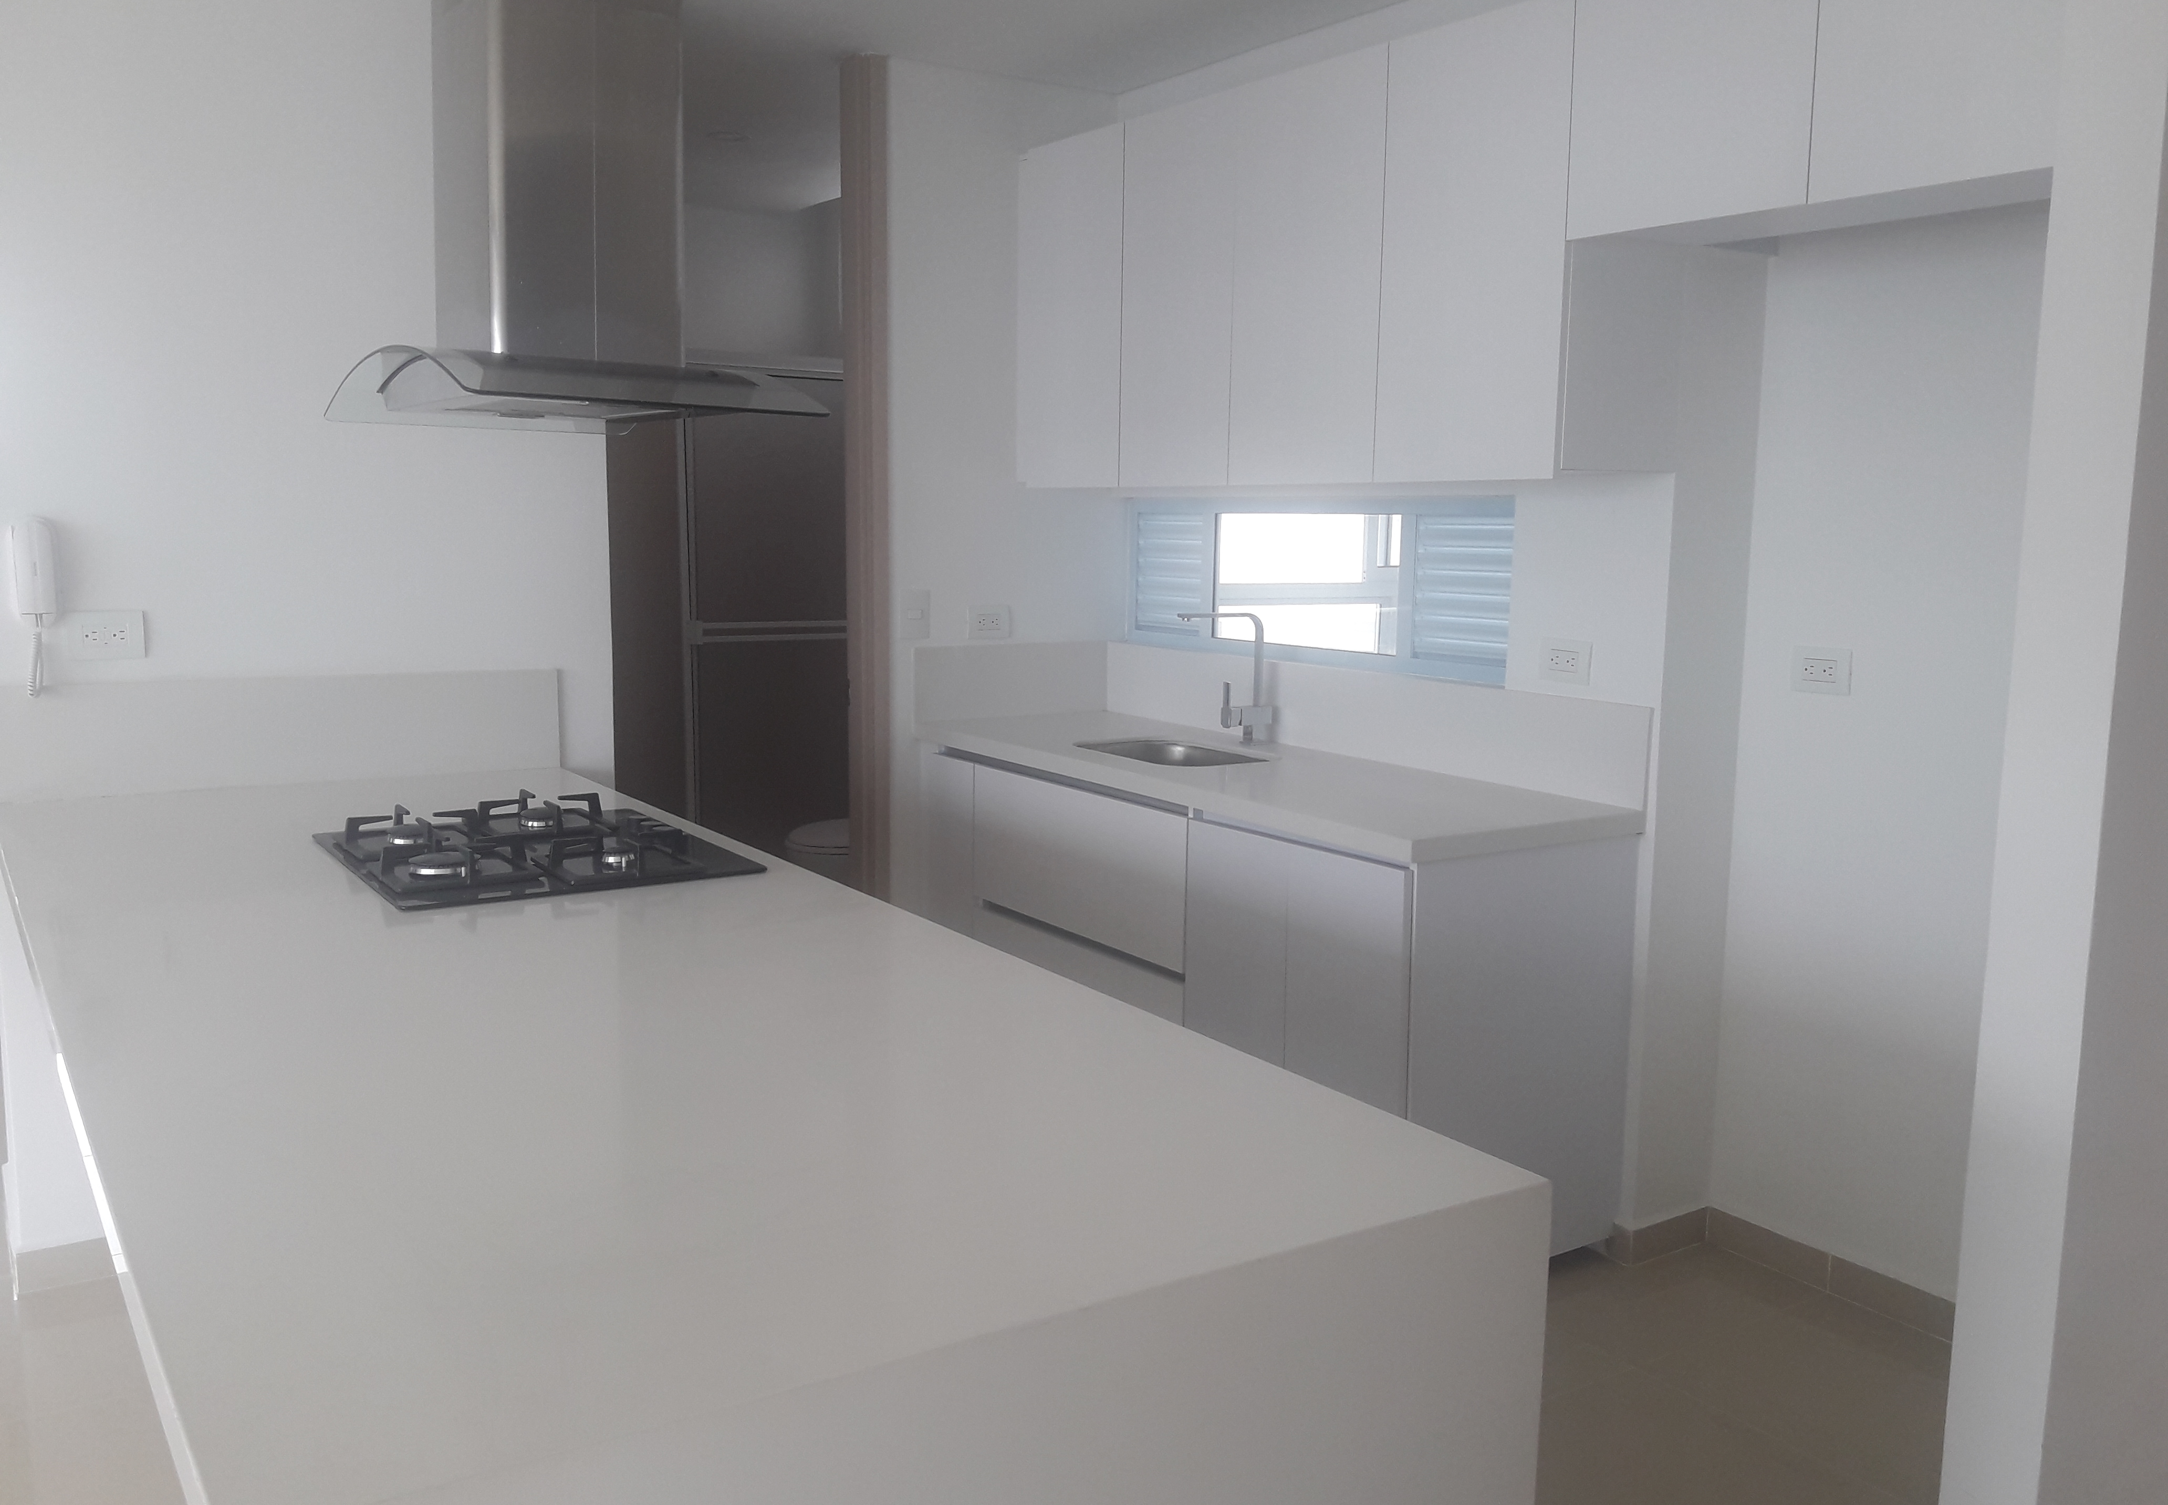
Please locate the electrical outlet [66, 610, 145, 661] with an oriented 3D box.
[{"bbox_3d":[-1.706,-0.203,3.066,0.117,0.085,0.012,-4,9,-34],"label":"electrical outlet"}]

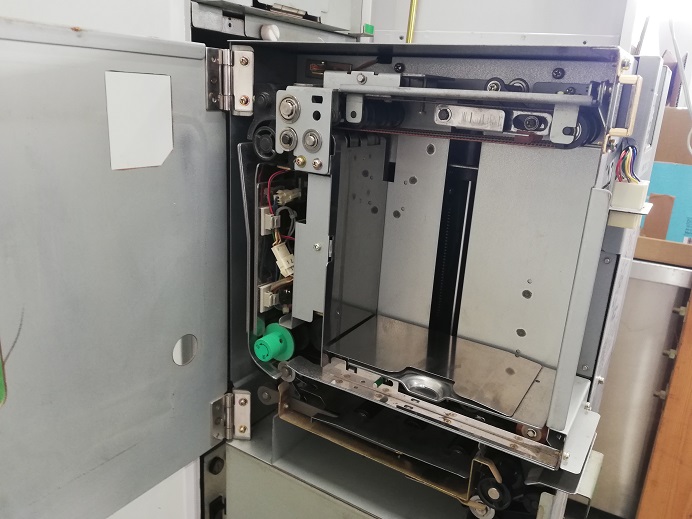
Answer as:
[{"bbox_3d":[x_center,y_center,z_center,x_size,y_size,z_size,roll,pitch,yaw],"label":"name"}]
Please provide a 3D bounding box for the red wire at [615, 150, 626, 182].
[{"bbox_3d":[0.164,-0.056,0.310,0.006,0.019,0.006,14,20,31],"label":"red wire"}]

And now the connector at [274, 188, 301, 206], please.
[{"bbox_3d":[-0.053,-0.056,0.468,0.010,0.012,0.030,14,20,31],"label":"connector"}]

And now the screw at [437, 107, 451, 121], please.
[{"bbox_3d":[0.068,-0.101,0.362,0.009,0.009,0.005,14,20,31],"label":"screw"}]

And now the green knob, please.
[{"bbox_3d":[-0.067,0.080,0.480,0.034,0.034,0.025,14,20,31],"label":"green knob"}]

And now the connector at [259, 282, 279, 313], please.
[{"bbox_3d":[-0.067,0.036,0.486,0.013,0.025,0.023,14,20,31],"label":"connector"}]

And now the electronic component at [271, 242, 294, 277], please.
[{"bbox_3d":[-0.056,0.001,0.471,0.015,0.028,0.011,-20,3,36],"label":"electronic component"}]

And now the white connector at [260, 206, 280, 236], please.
[{"bbox_3d":[-0.063,-0.035,0.464,0.013,0.025,0.023,14,20,31],"label":"white connector"}]

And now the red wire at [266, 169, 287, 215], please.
[{"bbox_3d":[-0.062,-0.059,0.458,0.016,0.038,0.010,14,20,31],"label":"red wire"}]

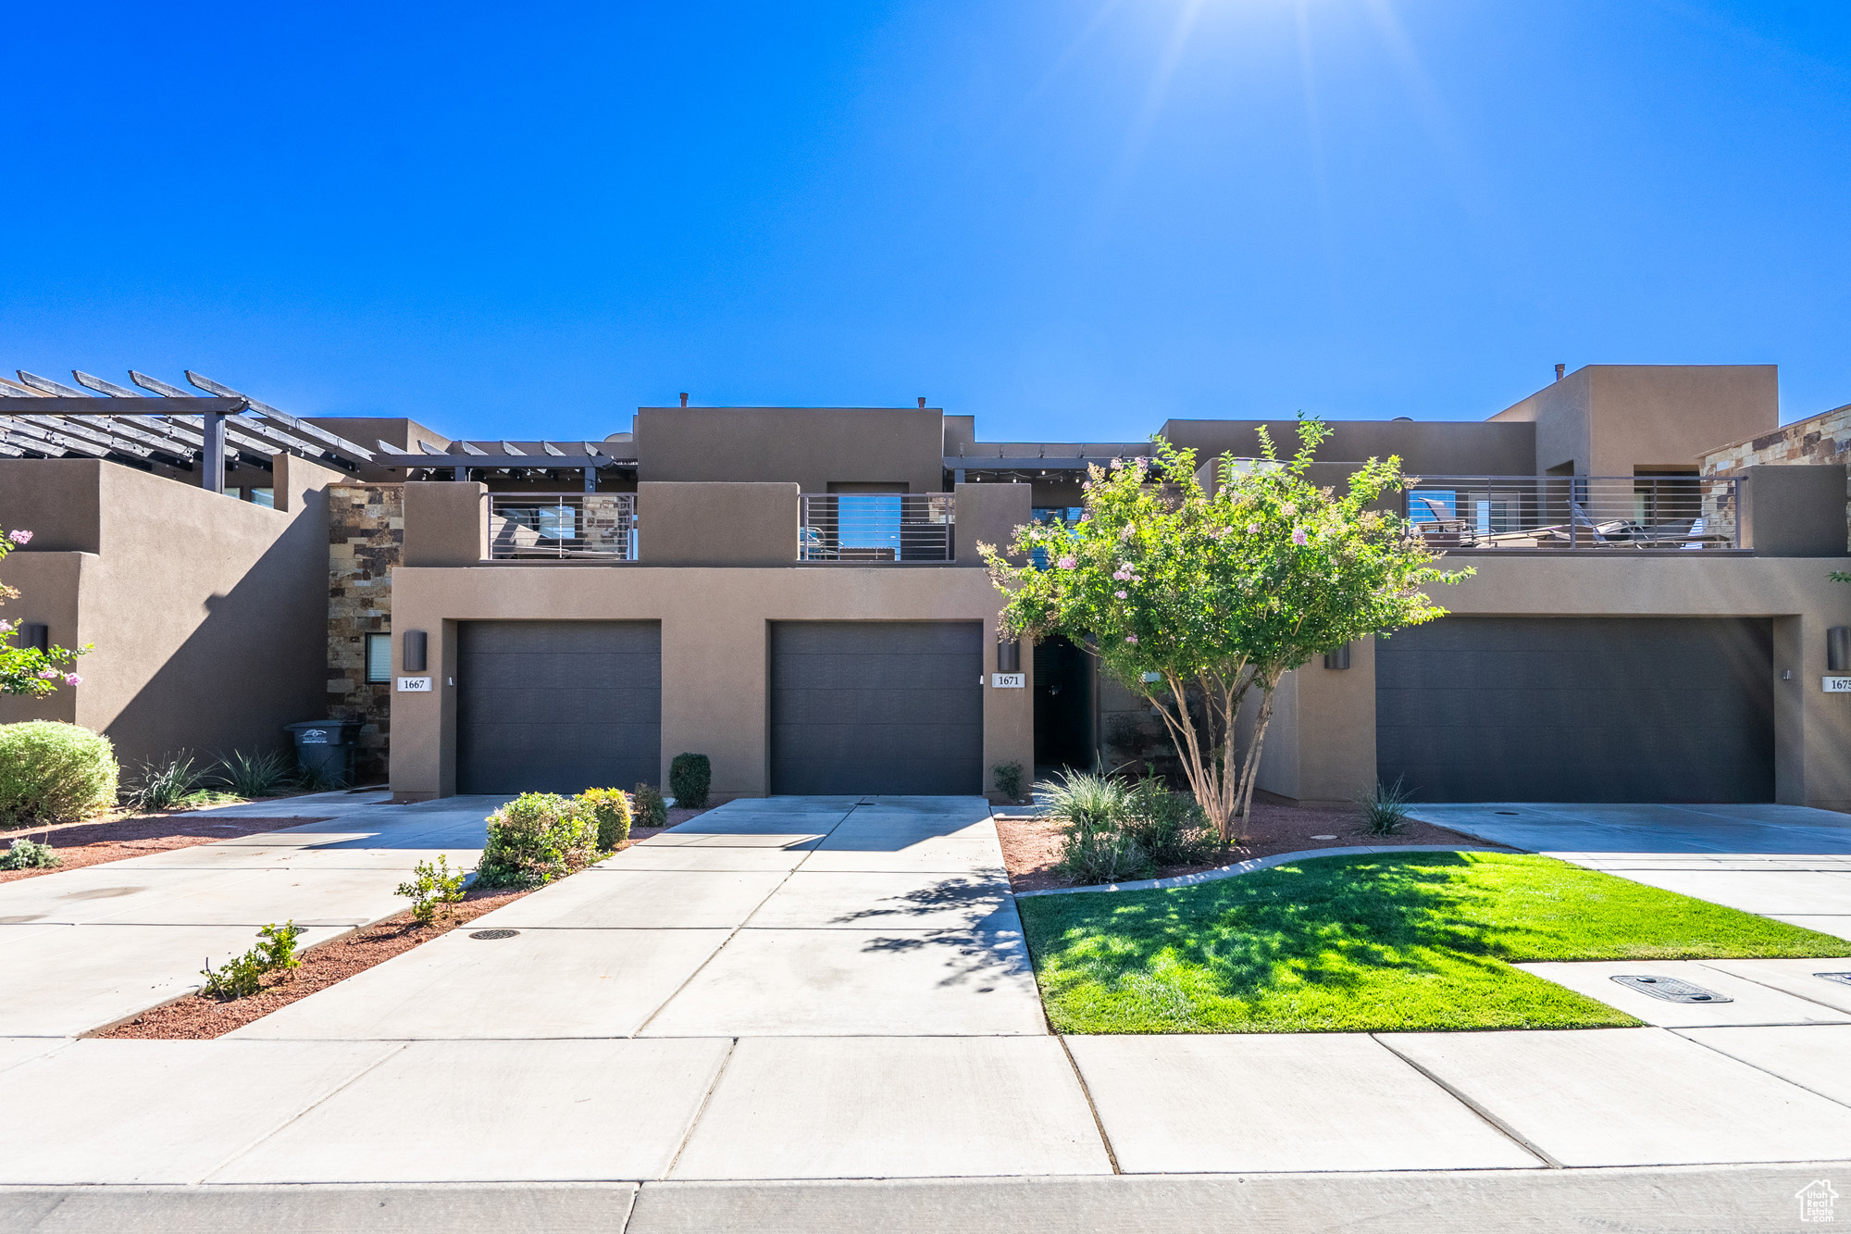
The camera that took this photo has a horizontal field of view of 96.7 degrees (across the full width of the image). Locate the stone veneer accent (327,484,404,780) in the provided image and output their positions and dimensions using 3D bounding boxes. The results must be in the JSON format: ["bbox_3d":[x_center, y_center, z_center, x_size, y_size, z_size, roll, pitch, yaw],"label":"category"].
[{"bbox_3d":[-9.117,0.271,13.400,1.300,4.800,0.300,0,-3,2],"label":"stone veneer accent"}]

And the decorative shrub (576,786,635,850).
[{"bbox_3d":[-3.110,1.929,7.950,0.540,0.580,0.560,0,-3,2],"label":"decorative shrub"}]

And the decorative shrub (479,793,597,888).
[{"bbox_3d":[-3.163,1.779,6.700,0.840,0.660,0.940,0,-3,2],"label":"decorative shrub"}]

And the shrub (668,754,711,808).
[{"bbox_3d":[-3.038,2.107,10.600,0.520,0.680,0.520,0,-3,2],"label":"shrub"}]

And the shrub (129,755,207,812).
[{"bbox_3d":[-9.415,2.063,10.200,0.800,0.660,0.800,0,-3,2],"label":"shrub"}]

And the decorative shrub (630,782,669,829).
[{"bbox_3d":[-3.022,2.066,9.000,0.410,0.480,0.420,0,-3,2],"label":"decorative shrub"}]

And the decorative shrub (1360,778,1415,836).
[{"bbox_3d":[4.718,1.935,8.400,0.520,0.580,0.520,0,-3,2],"label":"decorative shrub"}]

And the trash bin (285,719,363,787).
[{"bbox_3d":[-9.255,2.111,12.700,0.820,1.080,0.660,0,-3,2],"label":"trash bin"}]

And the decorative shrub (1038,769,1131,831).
[{"bbox_3d":[1.568,1.808,8.000,0.860,0.670,0.820,0,-3,2],"label":"decorative shrub"}]

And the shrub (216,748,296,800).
[{"bbox_3d":[-9.127,2.137,11.200,0.840,0.650,0.840,0,-3,2],"label":"shrub"}]

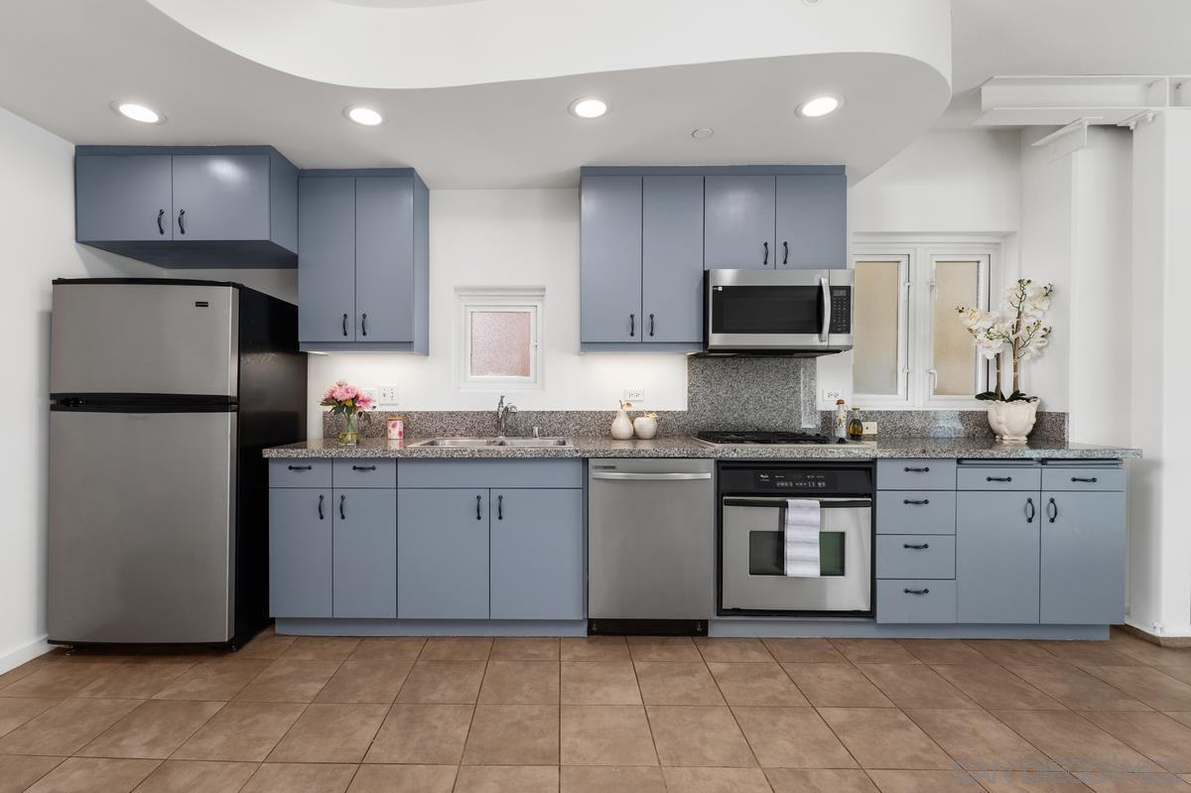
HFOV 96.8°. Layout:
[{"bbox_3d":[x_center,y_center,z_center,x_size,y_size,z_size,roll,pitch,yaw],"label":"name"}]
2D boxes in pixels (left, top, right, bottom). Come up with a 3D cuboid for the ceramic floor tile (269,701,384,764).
[{"bbox_3d":[-0.924,1.189,1.874,0.321,0.010,0.322,0,1,-2],"label":"ceramic floor tile"}]

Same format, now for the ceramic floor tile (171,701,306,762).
[{"bbox_3d":[-1.238,1.184,1.873,0.318,0.012,0.318,0,0,0],"label":"ceramic floor tile"}]

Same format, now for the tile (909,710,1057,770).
[{"bbox_3d":[1.334,1.200,1.852,0.324,0.012,0.333,0,0,-1],"label":"tile"}]

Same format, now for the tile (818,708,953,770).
[{"bbox_3d":[1.010,1.200,1.859,0.324,0.012,0.333,0,0,-1],"label":"tile"}]

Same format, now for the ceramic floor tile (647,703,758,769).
[{"bbox_3d":[0.357,1.186,1.850,0.322,0.010,0.326,0,0,-1],"label":"ceramic floor tile"}]

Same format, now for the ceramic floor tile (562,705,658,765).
[{"bbox_3d":[0.038,1.201,1.877,0.324,0.012,0.333,0,0,-1],"label":"ceramic floor tile"}]

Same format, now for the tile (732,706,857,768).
[{"bbox_3d":[0.680,1.189,1.851,0.321,0.010,0.324,0,1,-2],"label":"tile"}]

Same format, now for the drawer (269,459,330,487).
[{"bbox_3d":[-1.405,0.368,2.750,0.300,0.140,0.500,0,0,-1],"label":"drawer"}]

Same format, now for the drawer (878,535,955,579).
[{"bbox_3d":[1.507,0.752,2.715,0.373,0.210,0.450,0,1,-1],"label":"drawer"}]

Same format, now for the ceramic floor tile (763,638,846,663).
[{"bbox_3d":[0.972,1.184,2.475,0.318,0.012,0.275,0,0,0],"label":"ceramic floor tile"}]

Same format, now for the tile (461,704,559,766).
[{"bbox_3d":[-0.284,1.189,1.866,0.320,0.010,0.325,0,1,-2],"label":"tile"}]

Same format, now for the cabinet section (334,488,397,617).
[{"bbox_3d":[-1.117,0.753,2.795,0.311,0.626,0.480,0,1,-1],"label":"cabinet section"}]

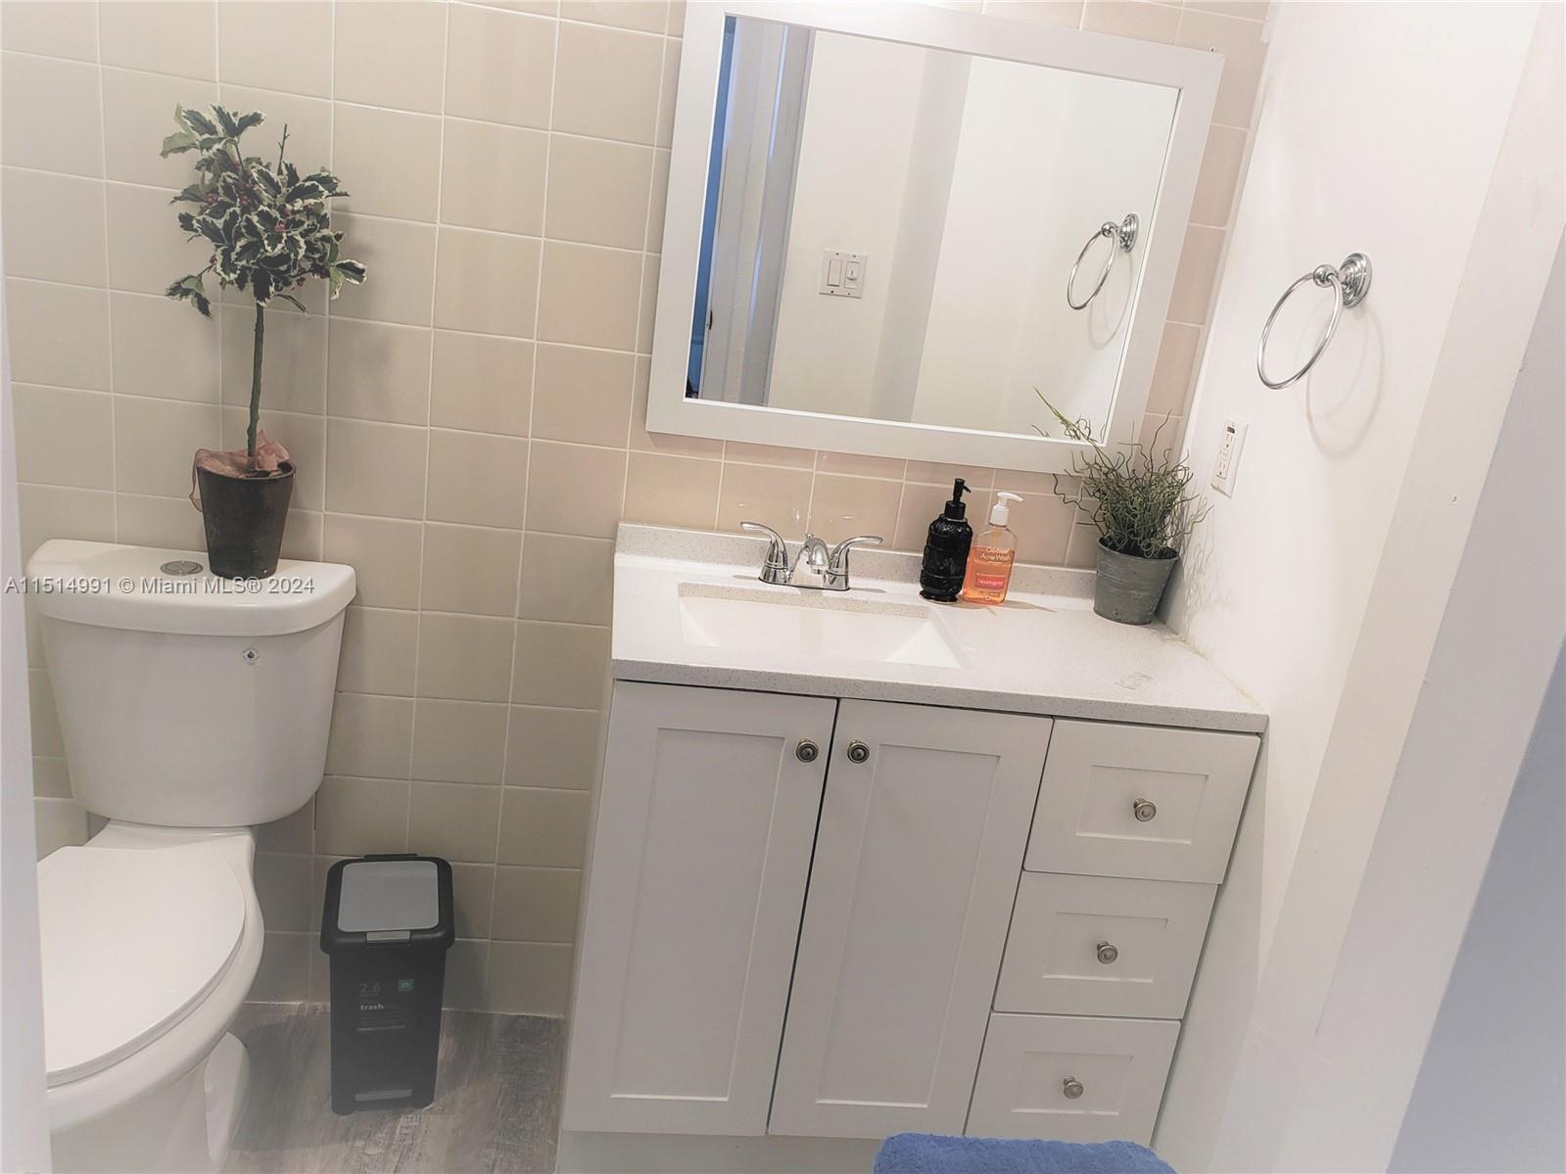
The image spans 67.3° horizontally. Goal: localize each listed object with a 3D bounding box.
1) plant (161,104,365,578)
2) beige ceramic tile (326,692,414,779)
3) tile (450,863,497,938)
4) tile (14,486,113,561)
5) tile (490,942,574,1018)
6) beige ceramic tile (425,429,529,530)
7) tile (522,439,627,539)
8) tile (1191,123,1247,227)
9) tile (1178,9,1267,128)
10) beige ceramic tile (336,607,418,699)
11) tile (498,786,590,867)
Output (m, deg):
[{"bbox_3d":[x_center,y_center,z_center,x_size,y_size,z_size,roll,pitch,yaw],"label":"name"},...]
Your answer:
[{"bbox_3d":[-0.725,-0.322,1.641,0.263,0.647,0.237,5,17,-9],"label":"plant"},{"bbox_3d":[-0.700,0.252,1.983,0.150,0.150,0.010,5,17,-9],"label":"beige ceramic tile"},{"bbox_3d":[-0.595,0.560,2.109,0.152,0.152,0.010,5,17,-10],"label":"tile"},{"bbox_3d":[-1.117,-0.079,1.831,0.151,0.151,0.009,5,17,-9],"label":"tile"},{"bbox_3d":[-0.465,0.720,2.179,0.152,0.152,0.010,5,17,-10],"label":"tile"},{"bbox_3d":[-0.492,-0.170,1.891,0.152,0.152,0.010,5,17,-9],"label":"beige ceramic tile"},{"bbox_3d":[-0.340,-0.156,1.915,0.152,0.152,0.010,5,17,-9],"label":"tile"},{"bbox_3d":[0.652,-0.652,1.869,0.148,0.151,0.009,5,17,-9],"label":"tile"},{"bbox_3d":[0.669,-0.791,1.808,0.148,0.150,0.009,5,17,-9],"label":"tile"},{"bbox_3d":[-0.676,0.109,1.923,0.151,0.150,0.009,5,17,-9],"label":"beige ceramic tile"},{"bbox_3d":[-0.424,0.429,2.096,0.152,0.152,0.010,5,17,-9],"label":"tile"}]

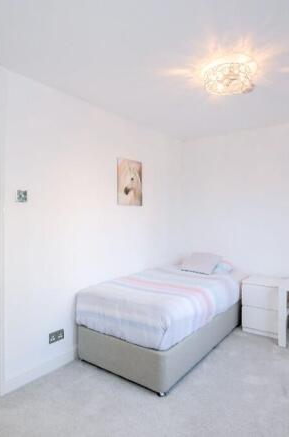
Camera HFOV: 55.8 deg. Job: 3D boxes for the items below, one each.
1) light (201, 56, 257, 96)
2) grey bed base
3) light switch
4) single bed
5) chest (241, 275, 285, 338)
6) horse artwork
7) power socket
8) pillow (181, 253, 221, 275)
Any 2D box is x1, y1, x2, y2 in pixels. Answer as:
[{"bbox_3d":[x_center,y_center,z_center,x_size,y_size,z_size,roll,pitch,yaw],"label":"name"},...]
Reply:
[{"bbox_3d":[0.660,-1.095,2.120,0.410,0.120,0.410,0,0,0],"label":"light"},{"bbox_3d":[0.345,1.170,3.060,0.890,0.340,1.890,0,0,36],"label":"grey bed base"},{"bbox_3d":[-0.980,-0.176,2.183,0.012,0.087,0.087,0,0,38],"label":"light switch"},{"bbox_3d":[0.345,1.020,3.060,0.930,0.630,1.920,0,0,36],"label":"single bed"},{"bbox_3d":[1.440,1.065,3.300,0.390,0.550,0.430,0,0,35],"label":"chest"},{"bbox_3d":[-0.160,-0.420,3.145,0.025,0.530,0.405,0,0,38],"label":"horse artwork"},{"bbox_3d":[-0.778,1.047,2.420,0.012,0.087,0.146,0,0,38],"label":"power socket"},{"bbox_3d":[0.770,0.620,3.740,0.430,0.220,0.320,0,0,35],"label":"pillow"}]

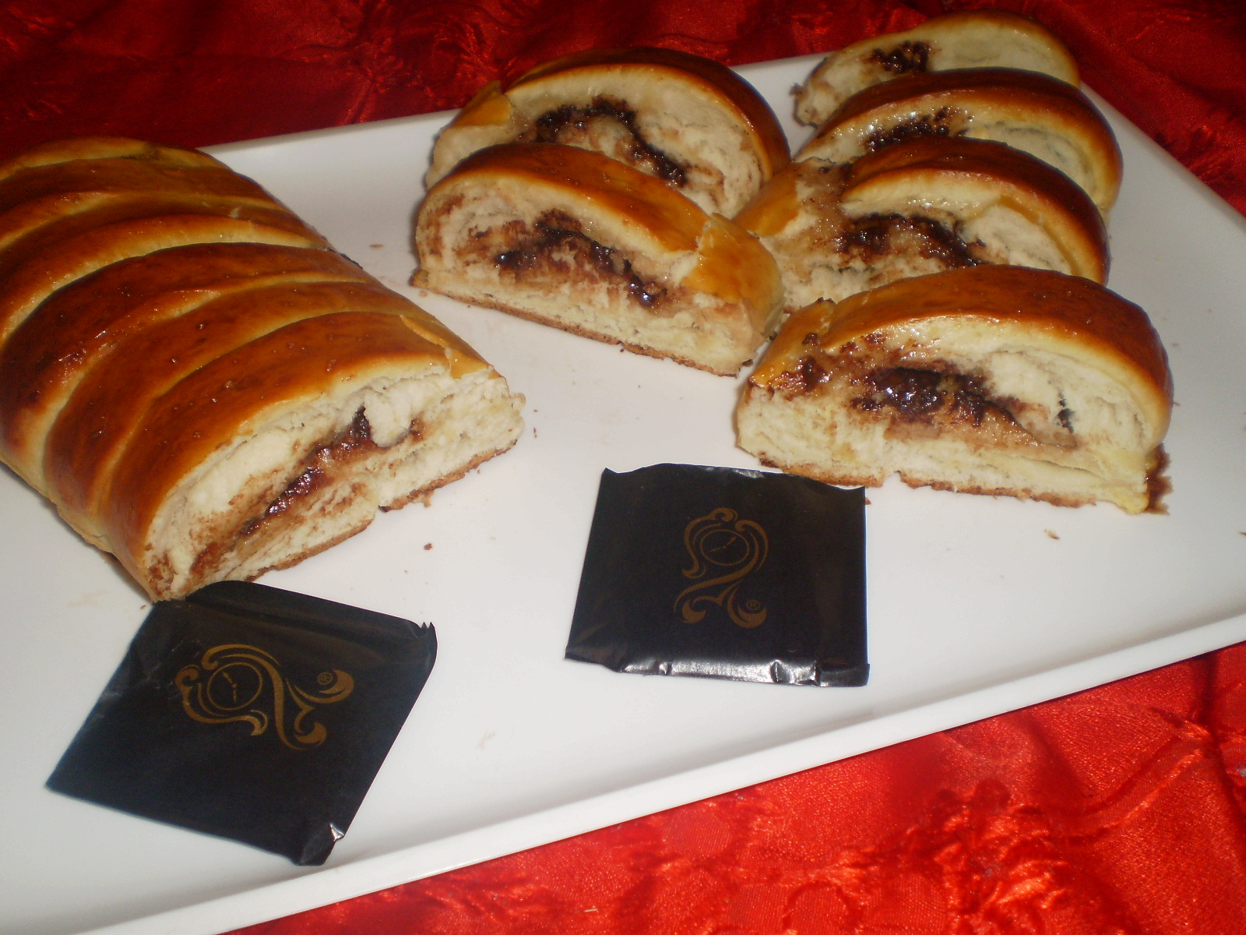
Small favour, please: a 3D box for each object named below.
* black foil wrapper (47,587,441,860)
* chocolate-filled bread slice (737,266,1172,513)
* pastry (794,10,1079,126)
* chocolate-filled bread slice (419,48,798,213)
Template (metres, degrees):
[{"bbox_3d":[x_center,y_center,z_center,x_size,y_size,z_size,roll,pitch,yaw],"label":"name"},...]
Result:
[{"bbox_3d":[-0.069,0.043,0.235,0.054,0.005,0.051,10,45,11],"label":"black foil wrapper"},{"bbox_3d":[0.071,-0.019,0.270,0.089,0.041,0.021,9,44,11],"label":"chocolate-filled bread slice"},{"bbox_3d":[0.094,-0.117,0.378,0.084,0.034,0.015,0,43,1],"label":"pastry"},{"bbox_3d":[-0.004,-0.090,0.346,0.095,0.042,0.016,4,44,6],"label":"chocolate-filled bread slice"}]

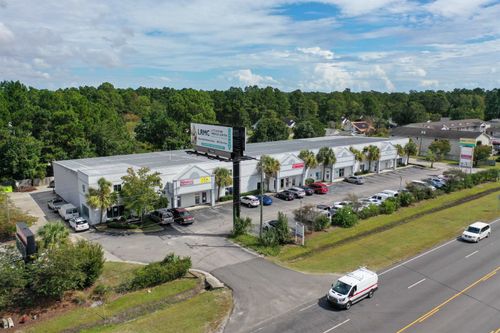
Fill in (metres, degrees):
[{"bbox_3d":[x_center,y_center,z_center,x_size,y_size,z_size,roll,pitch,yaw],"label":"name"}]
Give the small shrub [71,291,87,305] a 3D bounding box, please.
[{"bbox_3d":[-15.743,11.984,35.640,1.350,0.850,1.250,-5,11,-25],"label":"small shrub"}]

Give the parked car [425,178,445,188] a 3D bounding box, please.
[{"bbox_3d":[38.835,3.471,81.322,1.850,1.550,4.500,-8,13,-36],"label":"parked car"}]

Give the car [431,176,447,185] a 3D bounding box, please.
[{"bbox_3d":[39.097,3.146,83.238,1.830,1.500,4.600,-8,13,-37],"label":"car"}]

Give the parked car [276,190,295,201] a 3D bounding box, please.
[{"bbox_3d":[6.509,5.252,73.671,1.780,1.420,4.550,-7,12,-35],"label":"parked car"}]

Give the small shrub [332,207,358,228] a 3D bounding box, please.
[{"bbox_3d":[13.993,7.355,56.872,3.750,2.810,3.370,-8,13,-37],"label":"small shrub"}]

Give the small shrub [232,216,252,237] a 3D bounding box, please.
[{"bbox_3d":[-1.273,8.167,53.310,2.500,2.300,2.300,0,10,0],"label":"small shrub"}]

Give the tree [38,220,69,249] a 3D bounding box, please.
[{"bbox_3d":[-22.990,8.681,44.828,3.700,4.600,3.700,0,10,0],"label":"tree"}]

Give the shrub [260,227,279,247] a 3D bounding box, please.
[{"bbox_3d":[2.475,9.048,49.412,2.300,2.200,2.200,0,10,0],"label":"shrub"}]

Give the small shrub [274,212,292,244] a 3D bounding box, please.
[{"bbox_3d":[4.314,8.040,50.816,2.200,3.500,2.200,1,10,5],"label":"small shrub"}]

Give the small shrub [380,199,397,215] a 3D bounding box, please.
[{"bbox_3d":[22.298,6.428,63.177,2.400,2.200,2.300,-8,13,-37],"label":"small shrub"}]

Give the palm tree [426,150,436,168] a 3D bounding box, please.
[{"bbox_3d":[47.847,-2.017,102.031,2.600,4.800,2.600,0,10,0],"label":"palm tree"}]

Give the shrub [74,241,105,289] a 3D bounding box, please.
[{"bbox_3d":[-16.323,9.788,39.121,3.300,4.500,3.500,0,10,0],"label":"shrub"}]

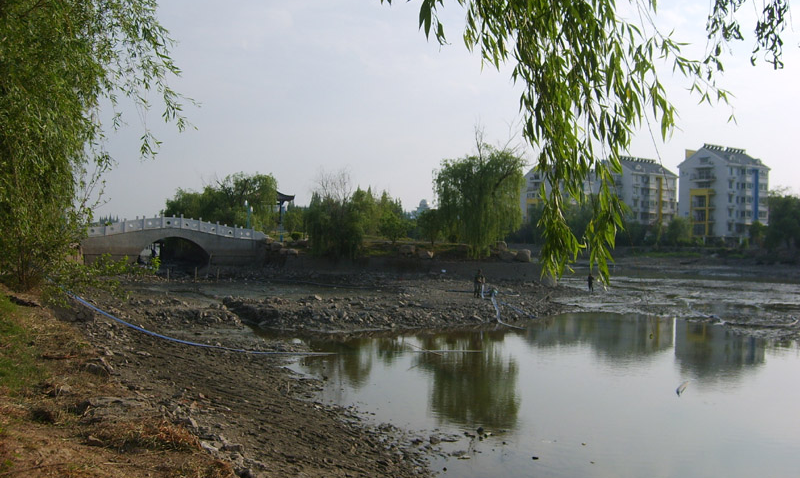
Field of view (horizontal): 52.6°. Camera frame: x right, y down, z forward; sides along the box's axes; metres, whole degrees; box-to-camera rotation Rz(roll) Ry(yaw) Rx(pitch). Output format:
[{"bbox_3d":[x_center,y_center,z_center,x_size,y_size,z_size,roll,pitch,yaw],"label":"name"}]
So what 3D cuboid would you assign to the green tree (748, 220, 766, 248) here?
[{"bbox_3d":[67.714,-0.993,153.000,3.590,5.390,3.400,1,0,24],"label":"green tree"}]

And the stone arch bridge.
[{"bbox_3d":[-21.111,0.202,75.048,16.500,4.900,5.000,1,0,-23],"label":"stone arch bridge"}]

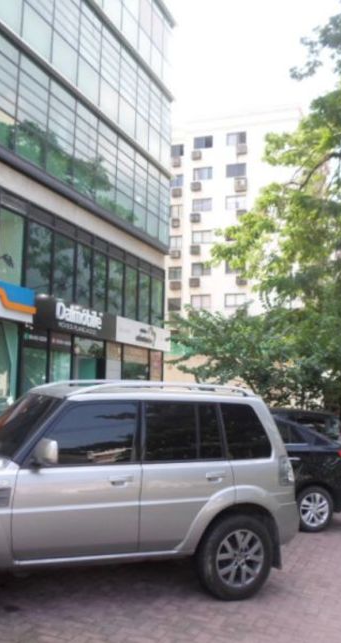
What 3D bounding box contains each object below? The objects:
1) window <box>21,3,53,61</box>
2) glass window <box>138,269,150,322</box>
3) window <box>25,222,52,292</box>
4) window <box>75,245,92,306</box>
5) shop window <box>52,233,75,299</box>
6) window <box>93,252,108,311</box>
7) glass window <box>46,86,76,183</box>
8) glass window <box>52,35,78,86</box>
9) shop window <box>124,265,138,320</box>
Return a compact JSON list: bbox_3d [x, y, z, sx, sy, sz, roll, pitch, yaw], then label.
[{"bbox_3d":[-3.490,-7.612,16.313,0.100,1.019,1.252,-2,-8,23],"label":"window"},{"bbox_3d":[-0.892,-0.784,21.312,0.120,1.850,1.000,-2,-8,23],"label":"glass window"},{"bbox_3d":[-3.312,-1.522,15.580,0.120,1.850,1.100,-2,-8,23],"label":"window"},{"bbox_3d":[-2.555,-1.360,18.314,0.100,1.775,0.933,-2,-8,23],"label":"window"},{"bbox_3d":[-2.979,-1.496,17.346,0.100,1.775,1.094,-2,-8,23],"label":"shop window"},{"bbox_3d":[-2.169,-1.222,19.196,0.100,1.801,0.907,-2,-8,23],"label":"window"},{"bbox_3d":[-3.016,-5.212,17.208,0.100,2.581,1.290,-2,-8,23],"label":"glass window"},{"bbox_3d":[-2.964,-7.442,17.515,0.100,1.019,1.290,-2,-8,23],"label":"glass window"},{"bbox_3d":[-1.281,-0.902,20.392,0.120,1.850,1.050,-2,-8,23],"label":"shop window"}]

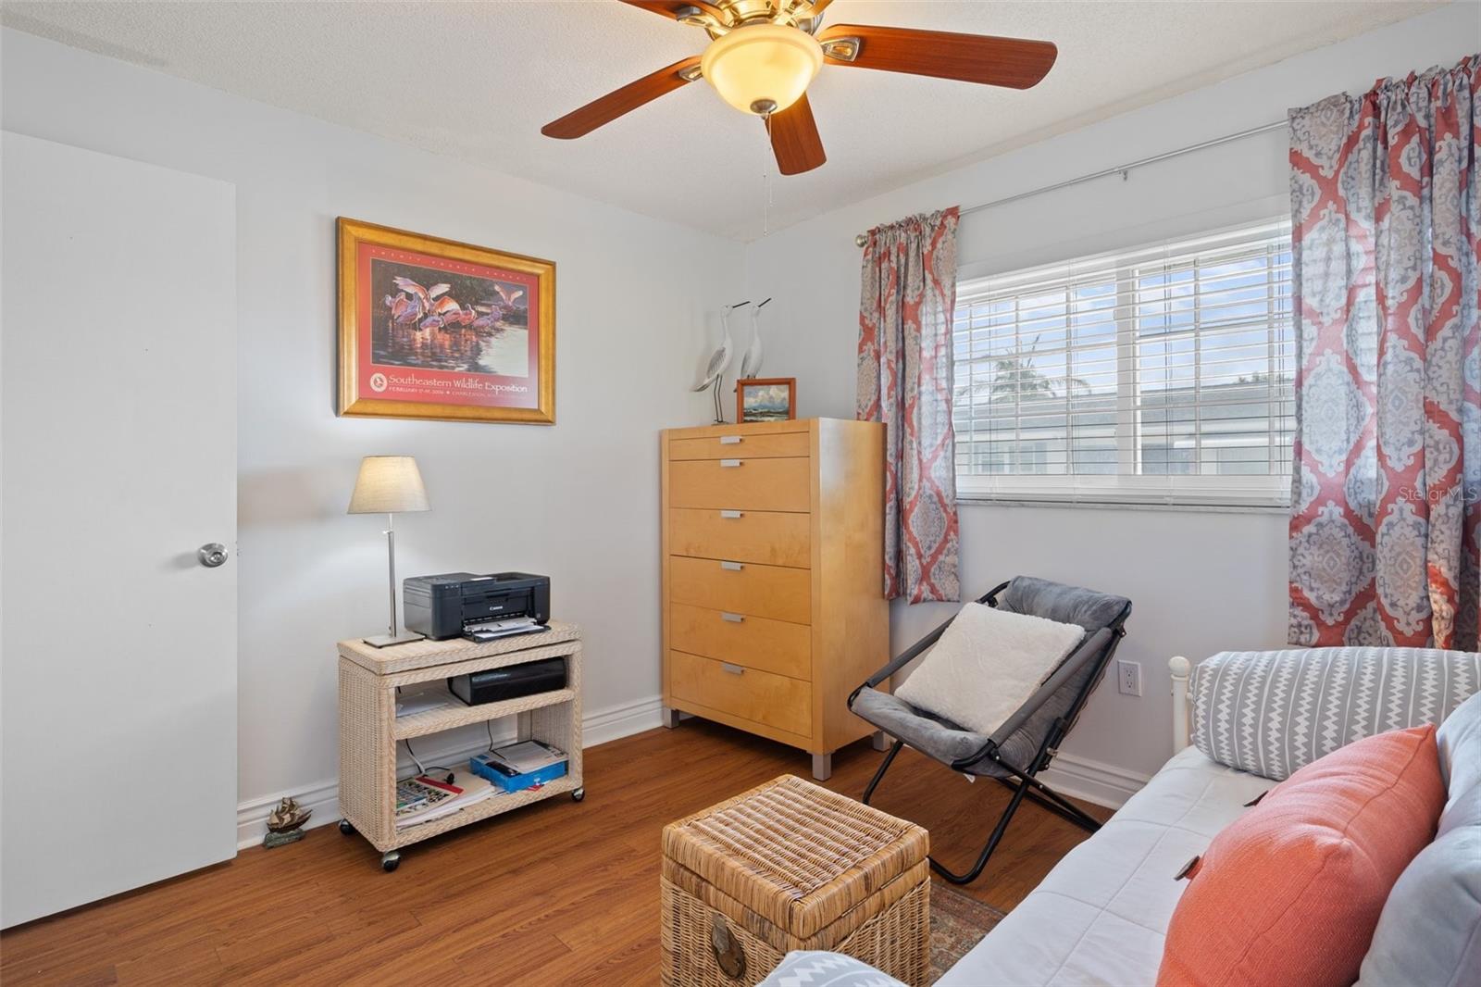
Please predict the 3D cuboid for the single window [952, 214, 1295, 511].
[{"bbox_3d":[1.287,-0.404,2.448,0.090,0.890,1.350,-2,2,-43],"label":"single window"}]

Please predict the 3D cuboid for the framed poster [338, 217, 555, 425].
[{"bbox_3d":[-1.048,-0.600,2.599,0.800,0.670,0.030,-2,2,-43],"label":"framed poster"}]

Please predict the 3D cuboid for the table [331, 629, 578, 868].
[{"bbox_3d":[-0.942,0.799,2.404,0.395,0.636,0.685,1,2,44],"label":"table"}]

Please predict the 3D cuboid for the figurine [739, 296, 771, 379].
[{"bbox_3d":[0.056,-0.593,3.227,0.100,0.570,0.220,-1,2,-38],"label":"figurine"}]

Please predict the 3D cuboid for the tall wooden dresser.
[{"bbox_3d":[0.132,0.399,3.144,0.931,1.391,0.466,1,2,44],"label":"tall wooden dresser"}]

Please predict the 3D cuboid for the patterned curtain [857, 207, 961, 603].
[{"bbox_3d":[0.700,-0.337,2.962,0.100,1.610,0.510,-2,2,-43],"label":"patterned curtain"}]

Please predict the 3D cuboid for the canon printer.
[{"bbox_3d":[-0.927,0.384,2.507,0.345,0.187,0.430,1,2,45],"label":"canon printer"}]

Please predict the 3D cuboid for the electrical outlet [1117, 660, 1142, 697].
[{"bbox_3d":[1.339,0.638,2.401,0.012,0.116,0.071,-2,2,-43],"label":"electrical outlet"}]

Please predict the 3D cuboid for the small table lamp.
[{"bbox_3d":[-1.148,0.179,2.292,0.240,0.610,0.240,-2,2,-43],"label":"small table lamp"}]

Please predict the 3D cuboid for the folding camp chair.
[{"bbox_3d":[0.849,0.719,2.381,0.740,0.790,0.580,-1,2,-20],"label":"folding camp chair"}]

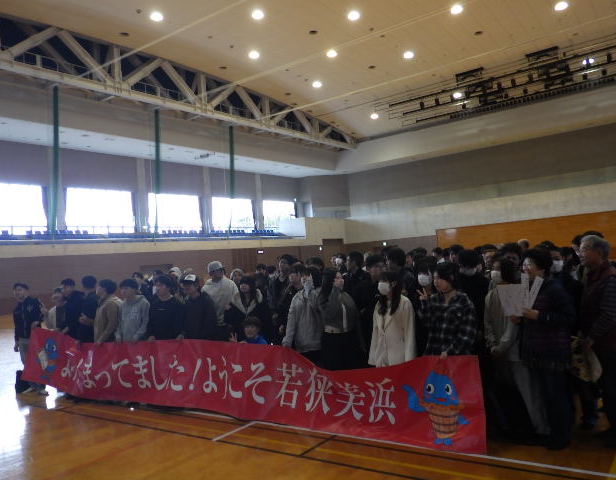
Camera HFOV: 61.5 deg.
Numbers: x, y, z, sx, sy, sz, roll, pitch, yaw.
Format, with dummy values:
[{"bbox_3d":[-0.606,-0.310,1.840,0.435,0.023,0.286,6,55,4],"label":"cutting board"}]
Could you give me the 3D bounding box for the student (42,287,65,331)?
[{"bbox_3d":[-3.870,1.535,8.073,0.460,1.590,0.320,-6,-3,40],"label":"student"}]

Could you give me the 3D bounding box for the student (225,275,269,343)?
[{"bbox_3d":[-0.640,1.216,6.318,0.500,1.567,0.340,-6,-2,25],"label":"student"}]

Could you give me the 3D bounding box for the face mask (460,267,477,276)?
[{"bbox_3d":[1.545,0.303,4.985,0.150,0.100,0.080,-6,-2,27],"label":"face mask"}]

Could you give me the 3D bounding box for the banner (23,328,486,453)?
[{"bbox_3d":[-1.384,1.572,6.034,6.757,0.900,0.220,-6,-2,33],"label":"banner"}]

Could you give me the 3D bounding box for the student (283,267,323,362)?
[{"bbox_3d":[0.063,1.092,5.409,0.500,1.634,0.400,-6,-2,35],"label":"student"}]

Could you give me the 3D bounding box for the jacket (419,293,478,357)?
[{"bbox_3d":[1.204,0.764,4.470,0.520,0.640,0.380,-7,-3,40],"label":"jacket"}]

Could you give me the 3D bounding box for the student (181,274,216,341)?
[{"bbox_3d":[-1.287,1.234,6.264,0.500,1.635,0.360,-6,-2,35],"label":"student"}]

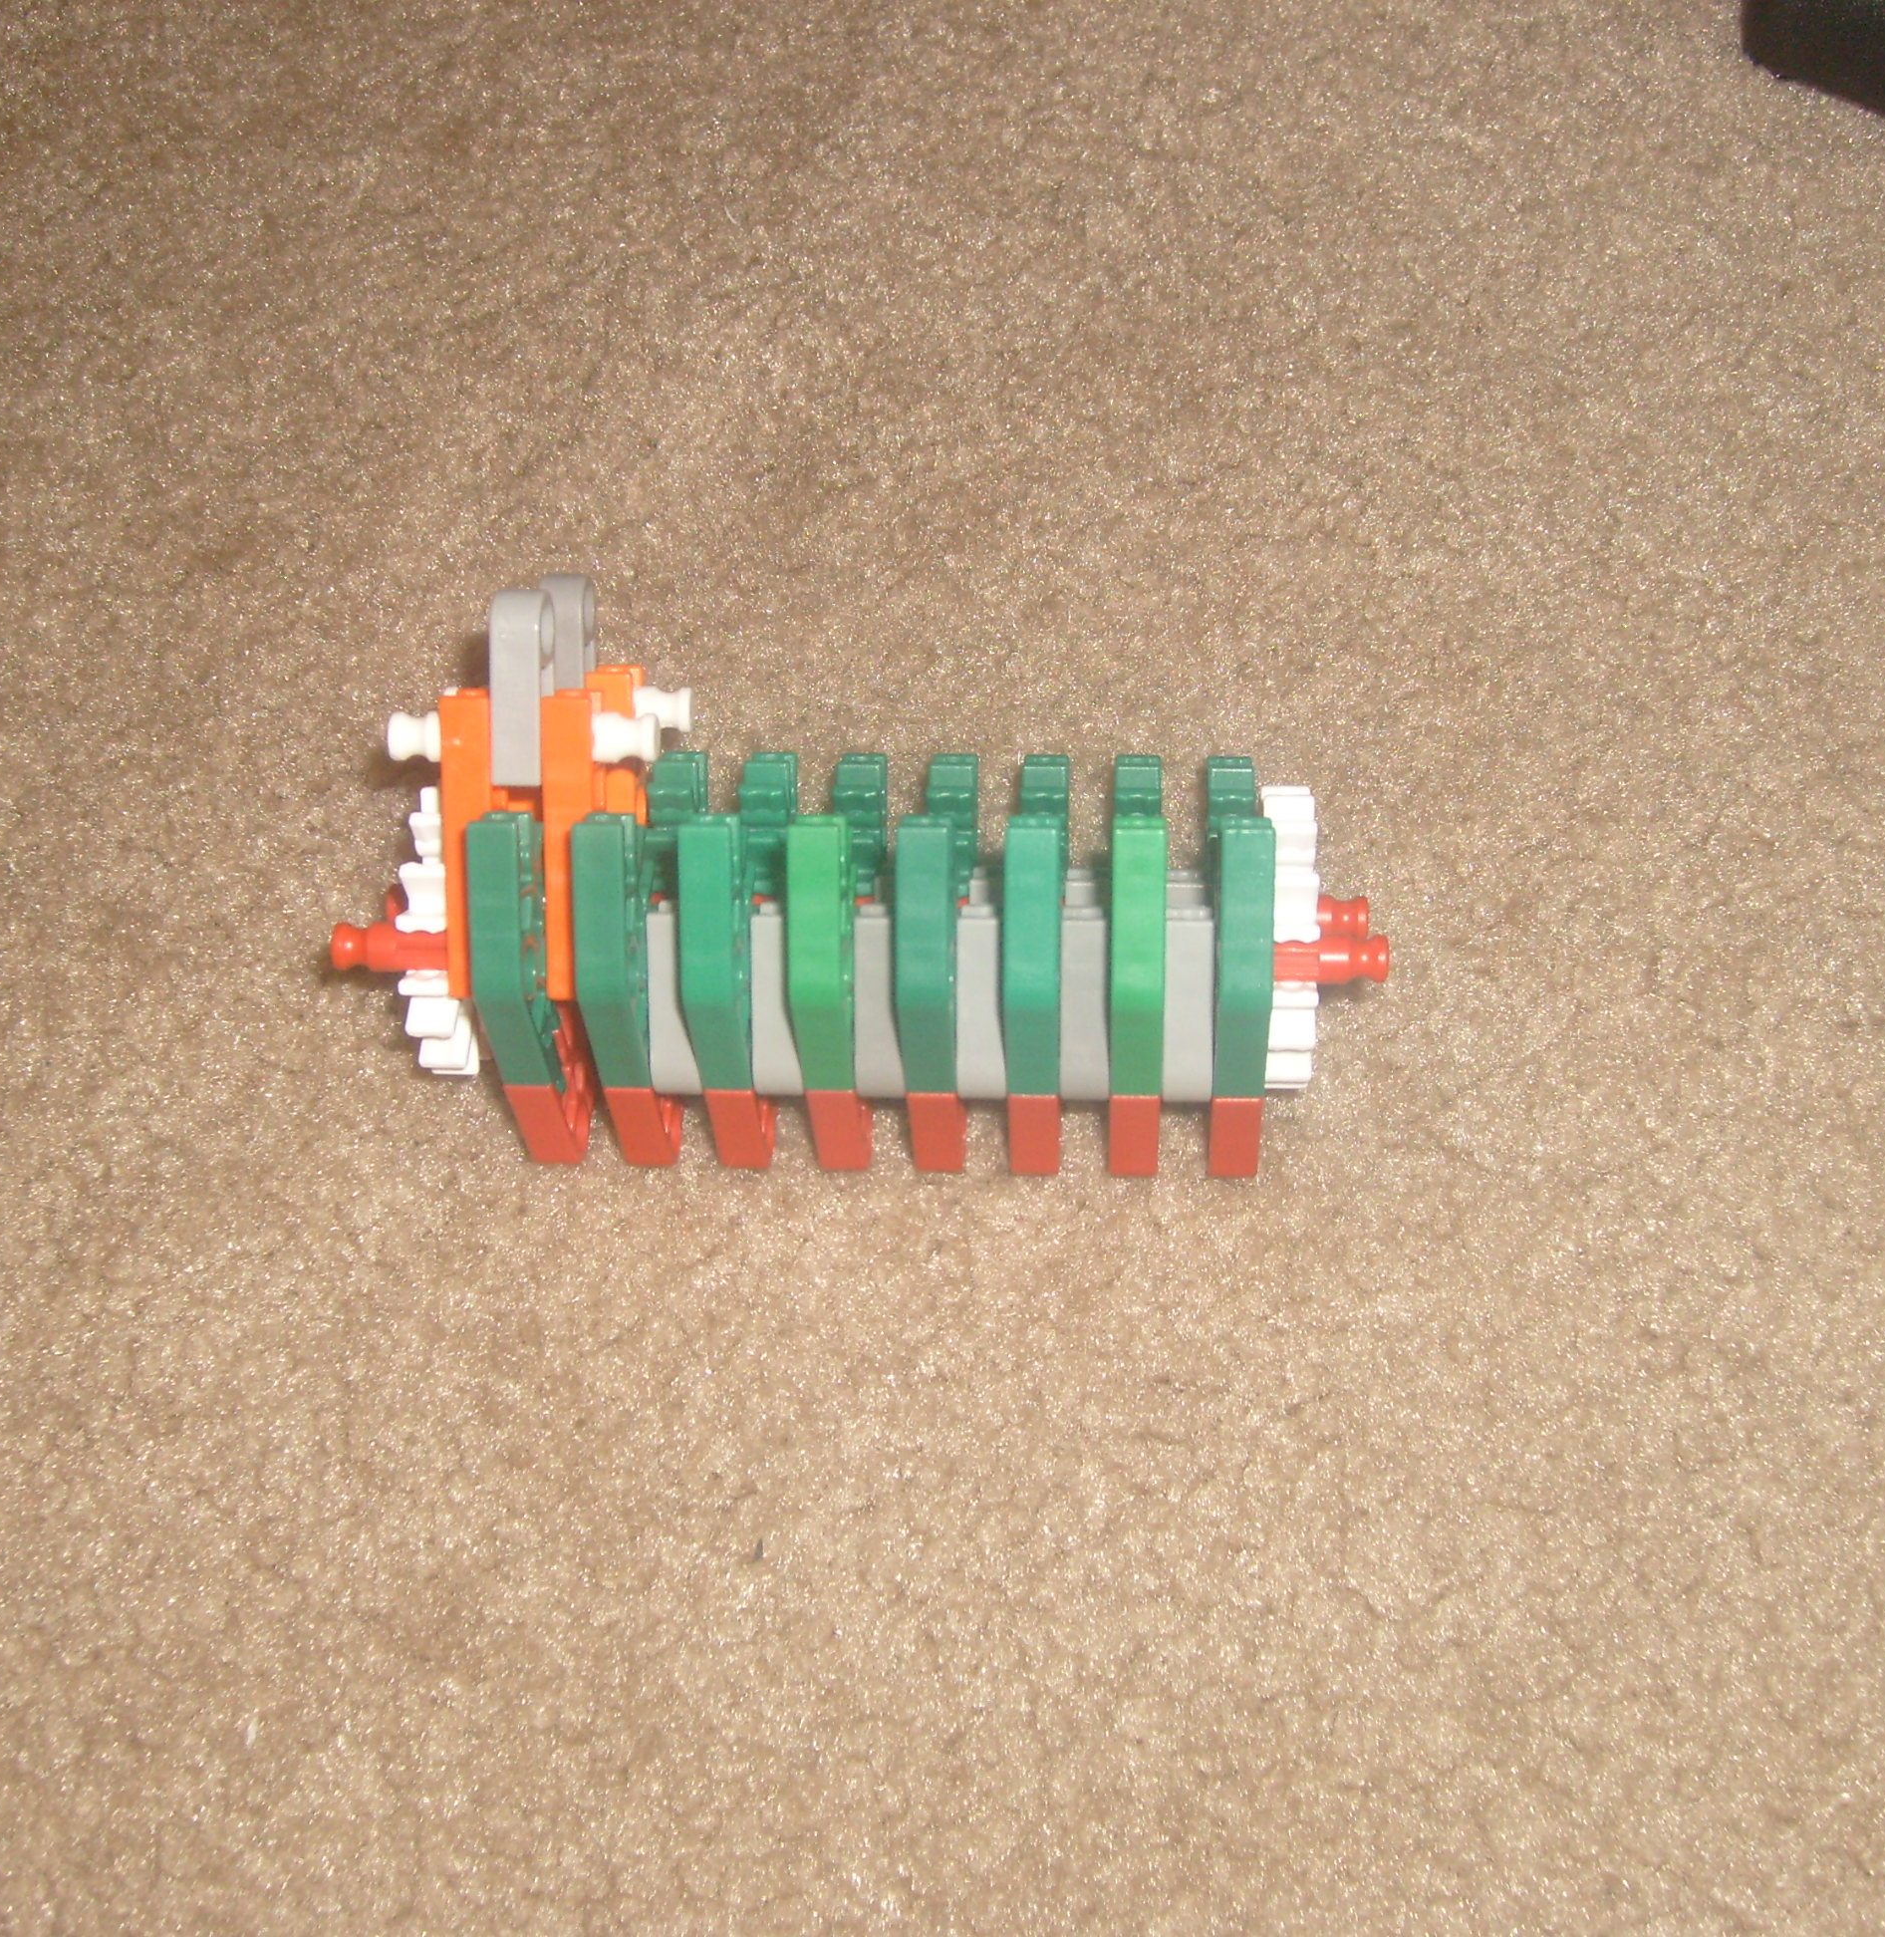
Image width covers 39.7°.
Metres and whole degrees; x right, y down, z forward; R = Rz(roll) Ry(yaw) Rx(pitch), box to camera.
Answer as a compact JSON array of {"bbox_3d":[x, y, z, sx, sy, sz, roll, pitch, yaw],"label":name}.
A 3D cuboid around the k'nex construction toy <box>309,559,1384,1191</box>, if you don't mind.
[{"bbox_3d":[-0.010,-0.019,0.329,0.129,0.063,0.067,1,55,4],"label":"k'nex construction toy"}]

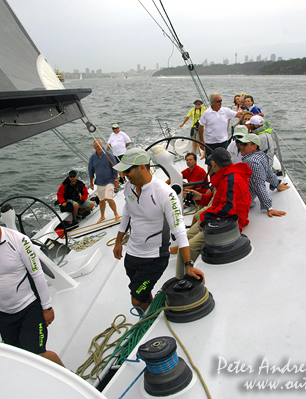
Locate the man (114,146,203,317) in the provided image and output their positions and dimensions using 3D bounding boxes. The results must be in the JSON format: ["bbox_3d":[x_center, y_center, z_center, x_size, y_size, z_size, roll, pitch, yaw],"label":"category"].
[{"bbox_3d":[0.067,0.476,3.188,0.720,1.760,0.500,12,21,35],"label":"man"}]

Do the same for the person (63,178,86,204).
[{"bbox_3d":[-1.706,-0.057,8.955,0.750,1.160,0.750,-6,18,-17],"label":"person"}]

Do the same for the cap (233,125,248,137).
[{"bbox_3d":[1.095,-0.853,5.000,0.180,0.135,0.260,10,20,30],"label":"cap"}]

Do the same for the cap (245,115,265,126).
[{"bbox_3d":[1.395,-1.074,5.450,0.270,0.130,0.180,6,18,20],"label":"cap"}]

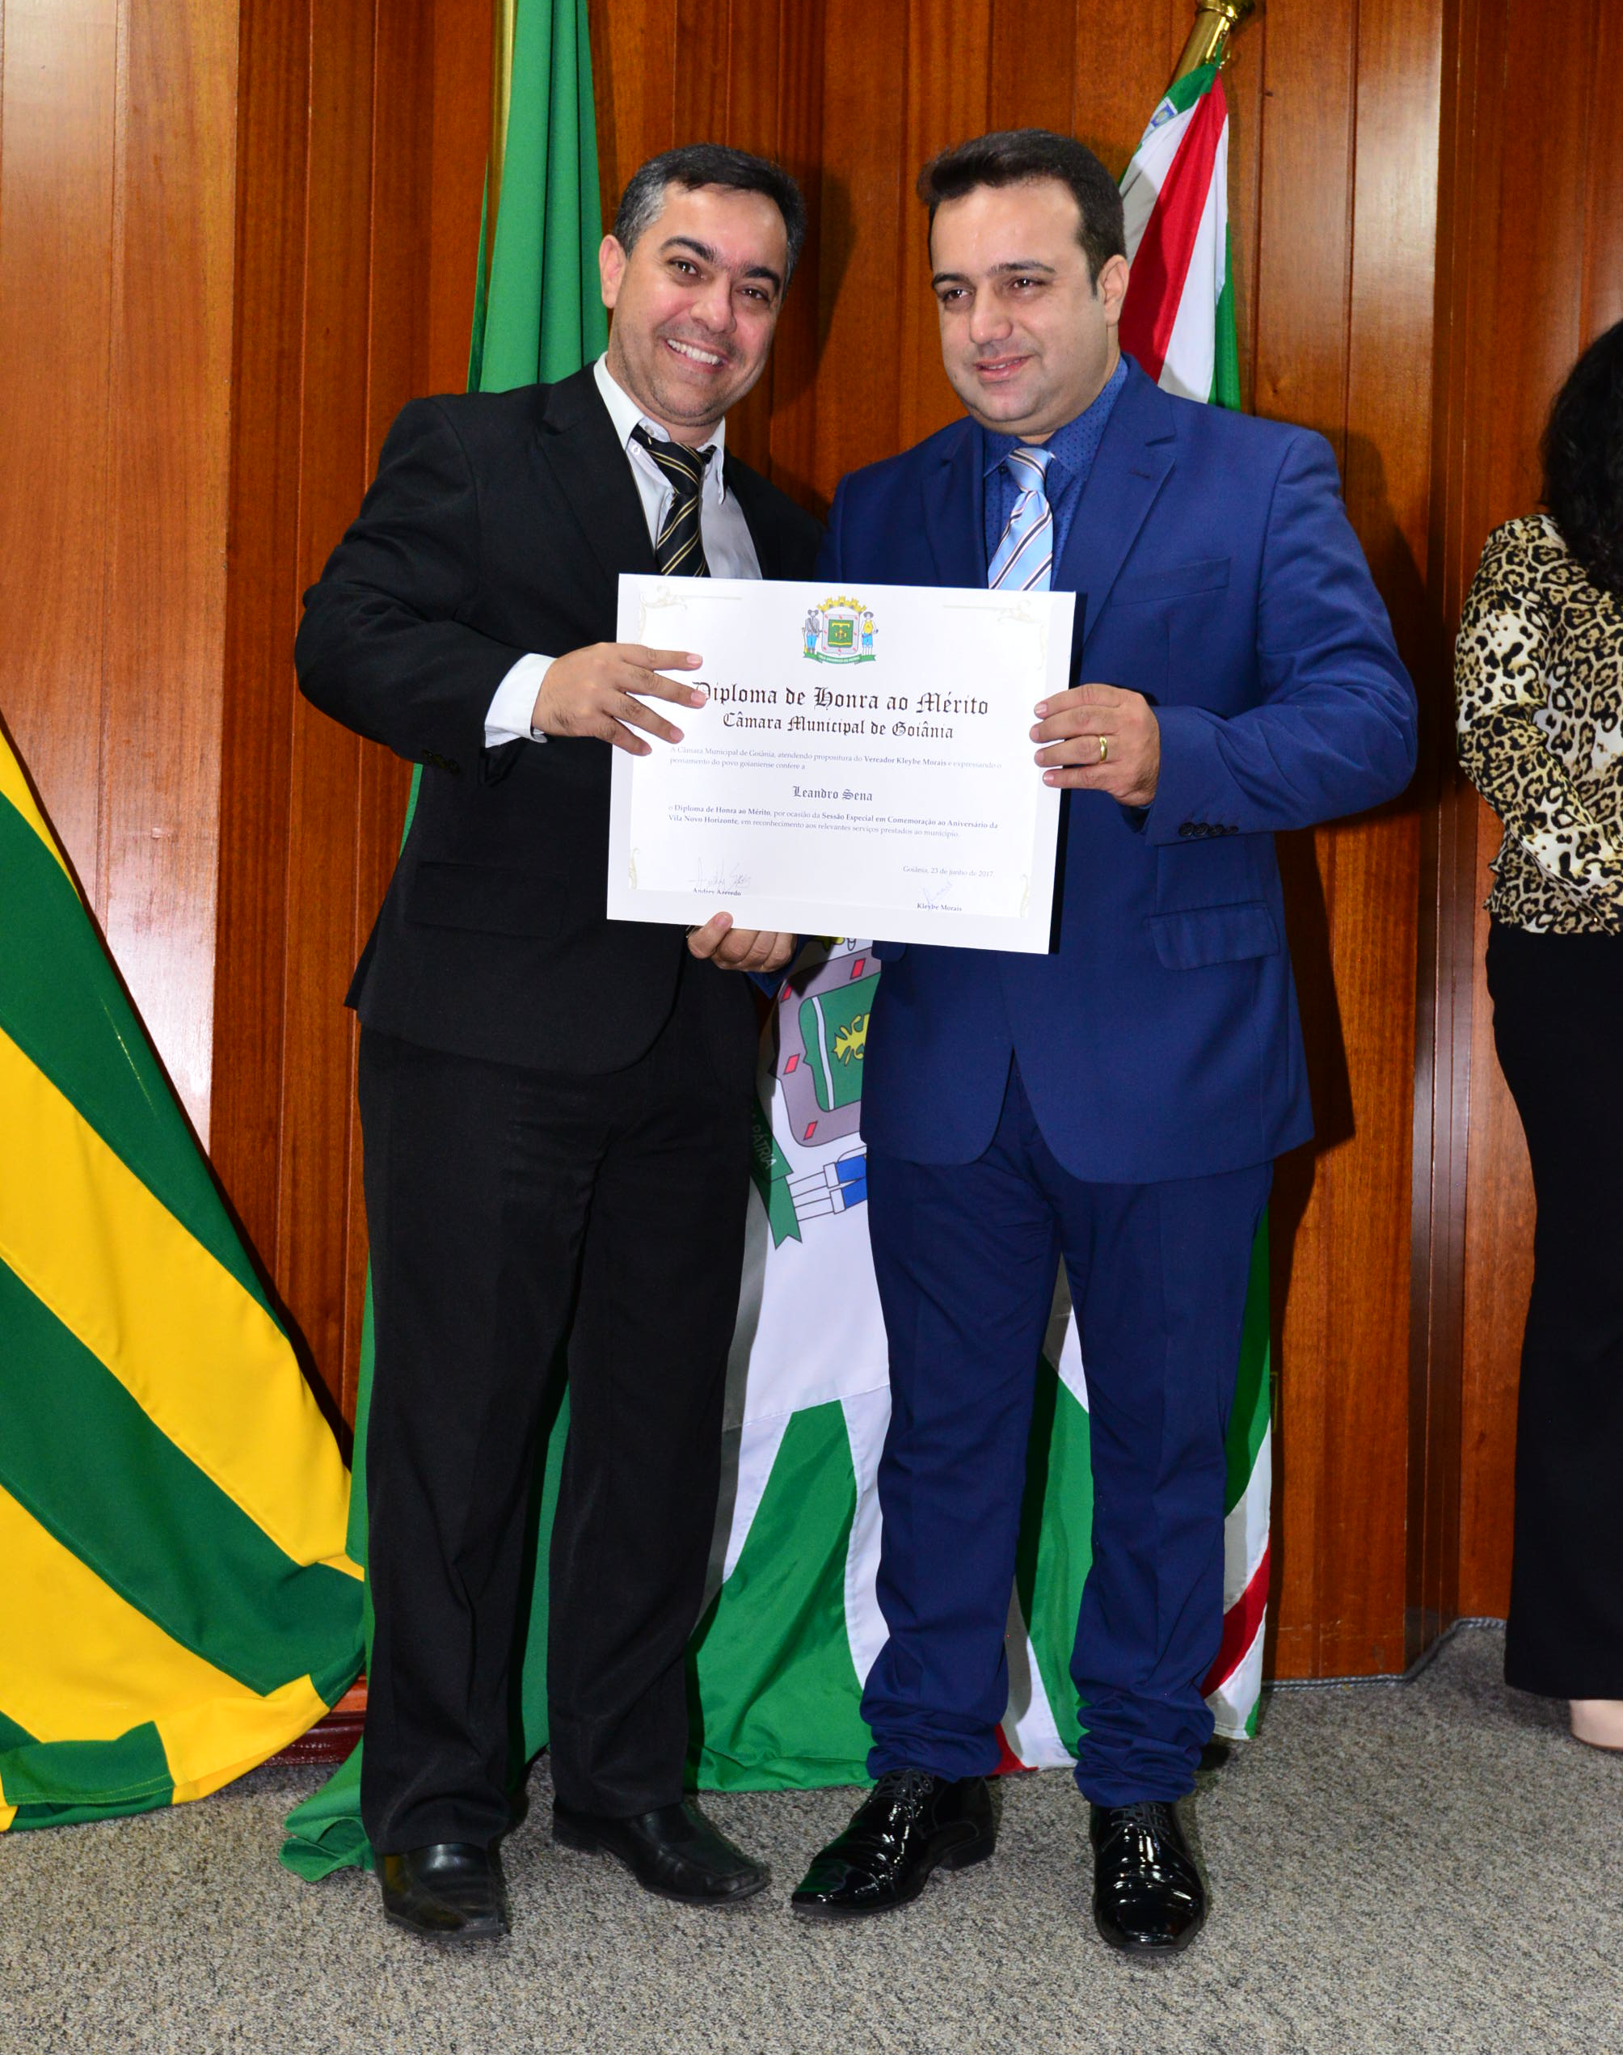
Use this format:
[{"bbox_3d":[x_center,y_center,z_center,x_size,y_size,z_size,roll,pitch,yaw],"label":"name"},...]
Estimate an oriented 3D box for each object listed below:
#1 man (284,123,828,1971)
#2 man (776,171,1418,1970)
[{"bbox_3d":[-0.210,-0.005,2.310,0.540,1.720,0.460,1,0,-27],"label":"man"},{"bbox_3d":[0.260,-0.003,2.270,0.580,1.730,0.480,1,0,22],"label":"man"}]

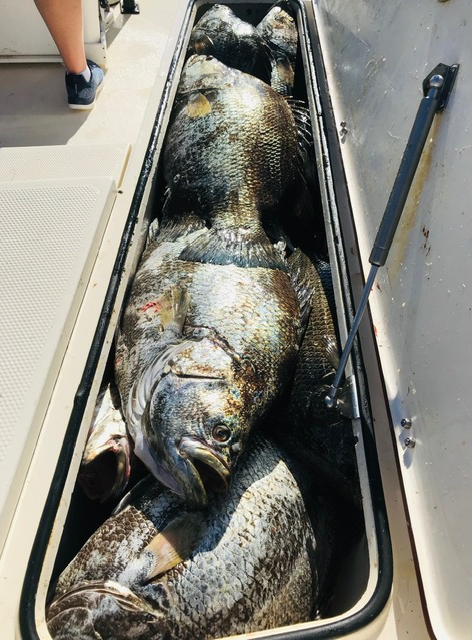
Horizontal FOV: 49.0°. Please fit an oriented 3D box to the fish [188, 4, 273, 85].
[{"bbox_3d":[-0.018,-0.639,1.272,0.260,0.110,0.640,-5,53,-1],"label":"fish"}]

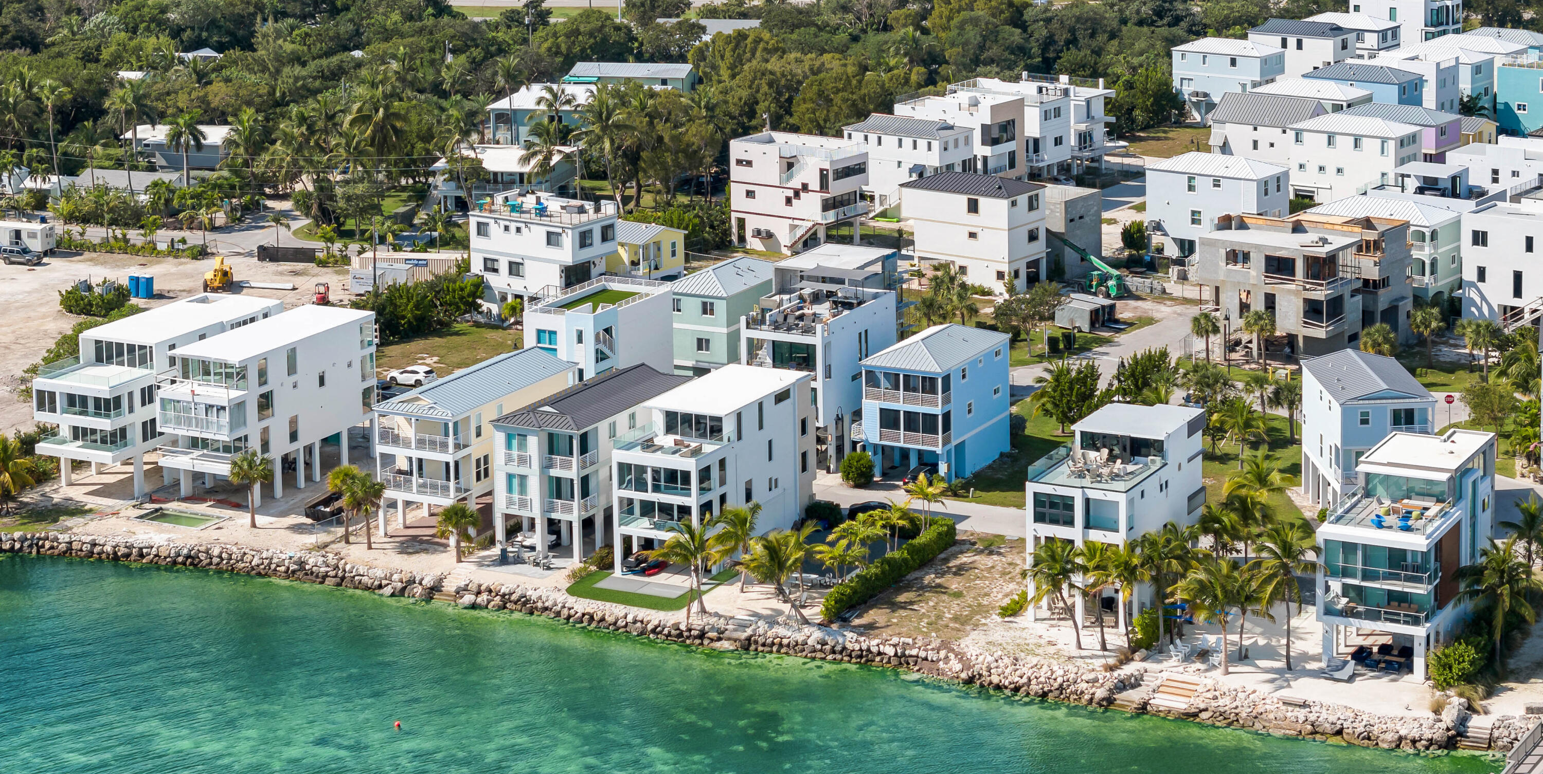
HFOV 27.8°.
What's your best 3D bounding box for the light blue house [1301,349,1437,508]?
[{"bbox_3d":[44.440,4.210,233.080,7.030,11.430,13.140,-1,14,-2],"label":"light blue house"}]

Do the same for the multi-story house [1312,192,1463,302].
[{"bbox_3d":[60.609,-13.073,309.944,13.543,11.483,6.956,10,18,36],"label":"multi-story house"}]

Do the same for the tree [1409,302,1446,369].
[{"bbox_3d":[60.306,-4.592,286.853,3.200,6.260,3.200,-1,14,0],"label":"tree"}]

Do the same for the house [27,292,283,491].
[{"bbox_3d":[-50.687,0.696,260.446,8.350,12.018,22.193,6,16,27],"label":"house"}]

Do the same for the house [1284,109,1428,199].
[{"bbox_3d":[67.100,-25.550,359.150,13.660,11.200,7.010,9,17,33],"label":"house"}]

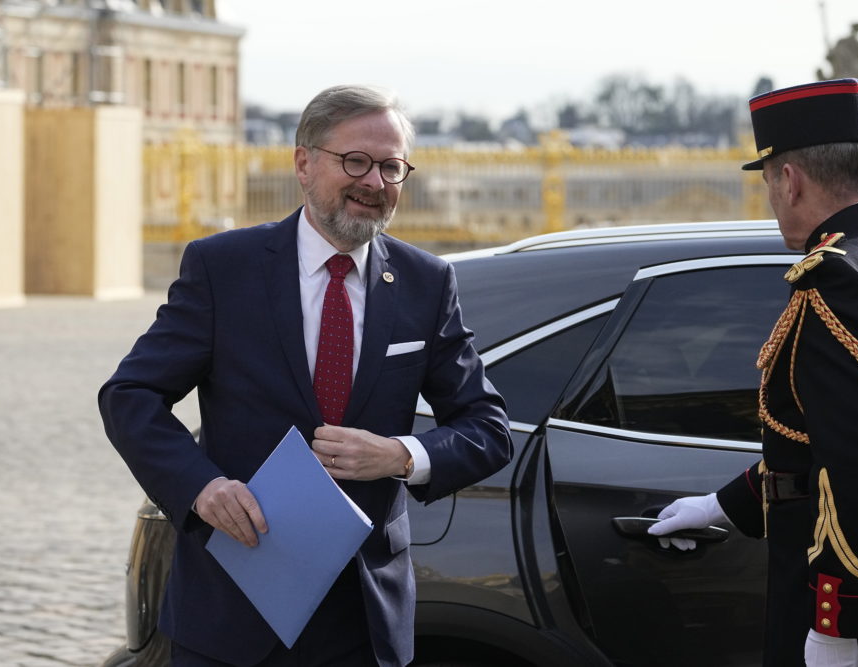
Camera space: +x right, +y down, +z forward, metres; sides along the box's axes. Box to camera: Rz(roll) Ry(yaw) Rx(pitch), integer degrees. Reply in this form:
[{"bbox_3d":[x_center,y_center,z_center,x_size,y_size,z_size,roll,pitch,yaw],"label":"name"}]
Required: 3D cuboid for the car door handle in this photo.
[{"bbox_3d":[0.419,0.340,6.360,0.212,0.033,0.045,5,5,22],"label":"car door handle"}]

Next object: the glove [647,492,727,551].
[{"bbox_3d":[0.446,0.323,6.330,0.135,0.100,0.090,1,3,22],"label":"glove"}]

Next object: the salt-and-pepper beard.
[{"bbox_3d":[-0.124,-0.185,5.790,0.142,0.105,0.100,11,3,-31],"label":"salt-and-pepper beard"}]

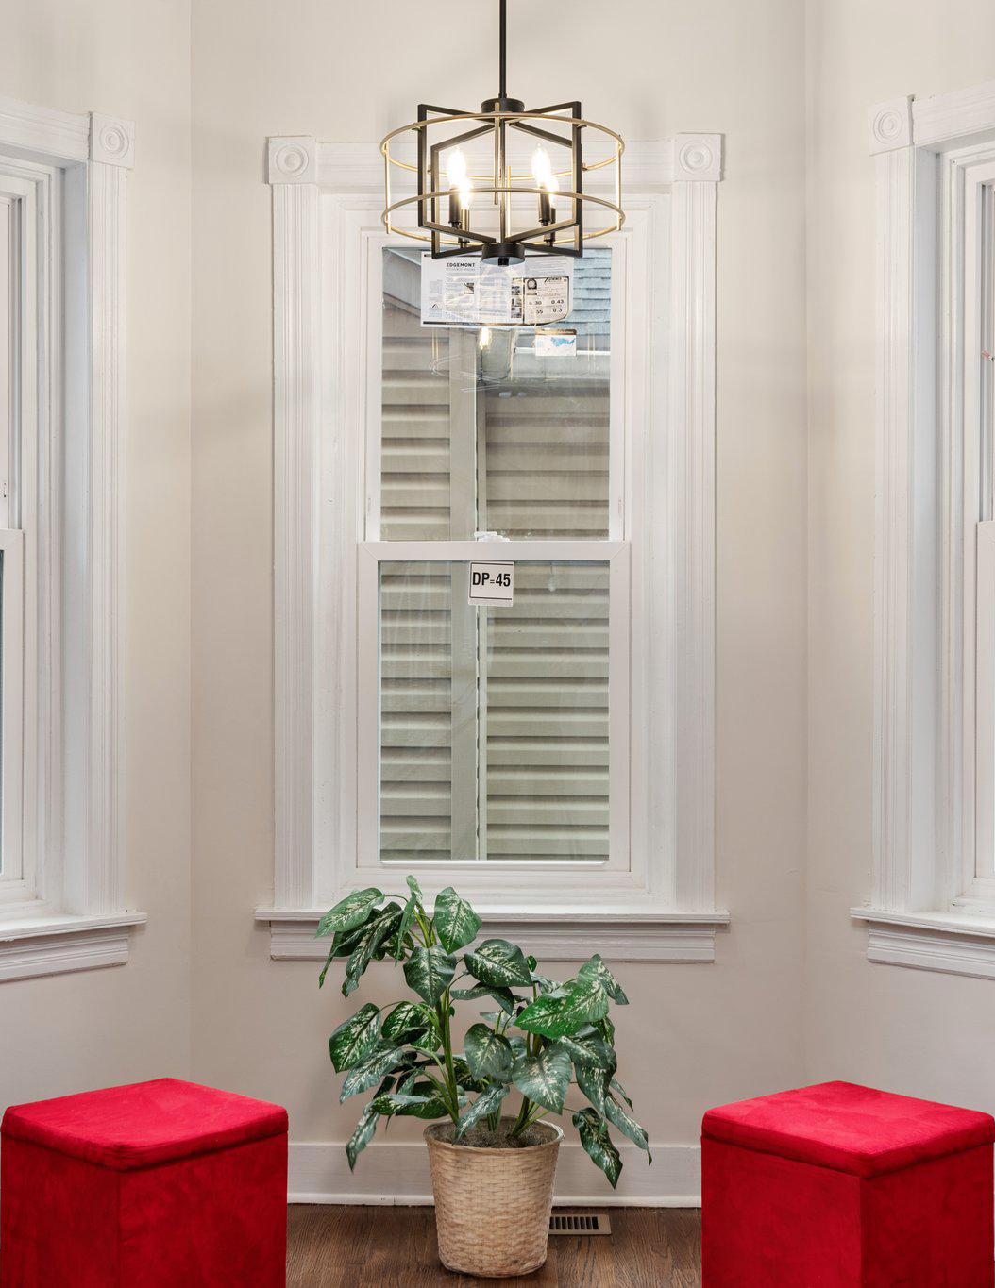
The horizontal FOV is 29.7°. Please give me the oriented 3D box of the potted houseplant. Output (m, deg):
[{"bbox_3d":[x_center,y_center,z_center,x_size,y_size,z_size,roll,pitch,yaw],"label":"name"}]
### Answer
[{"bbox_3d":[-0.030,0.838,3.690,0.650,0.755,0.570,0,0,0],"label":"potted houseplant"}]

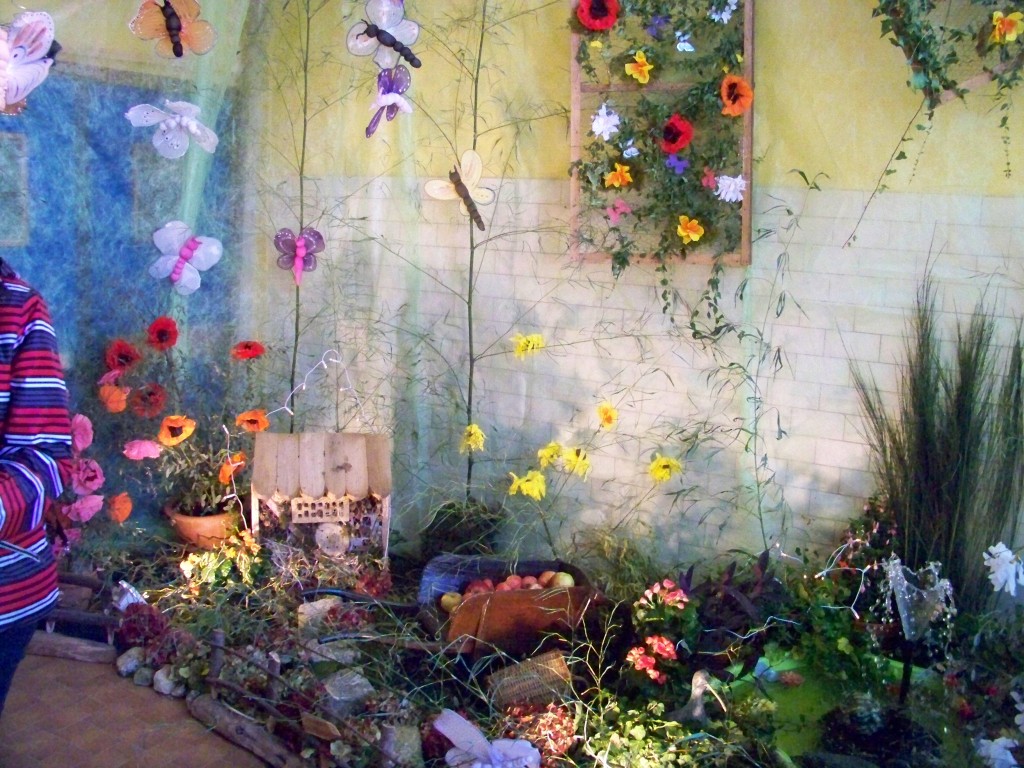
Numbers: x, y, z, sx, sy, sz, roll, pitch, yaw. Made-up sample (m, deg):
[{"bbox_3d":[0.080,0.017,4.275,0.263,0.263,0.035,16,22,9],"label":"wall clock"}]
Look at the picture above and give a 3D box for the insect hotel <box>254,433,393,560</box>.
[{"bbox_3d":[-0.769,0.455,3.950,0.560,0.500,0.260,1,12,-6],"label":"insect hotel"}]

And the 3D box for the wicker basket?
[{"bbox_3d":[0.058,0.929,3.050,0.250,0.130,0.160,-4,13,-27],"label":"wicker basket"}]

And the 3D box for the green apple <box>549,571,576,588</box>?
[{"bbox_3d":[0.178,0.693,3.400,0.077,0.070,0.077,2,11,0],"label":"green apple"}]

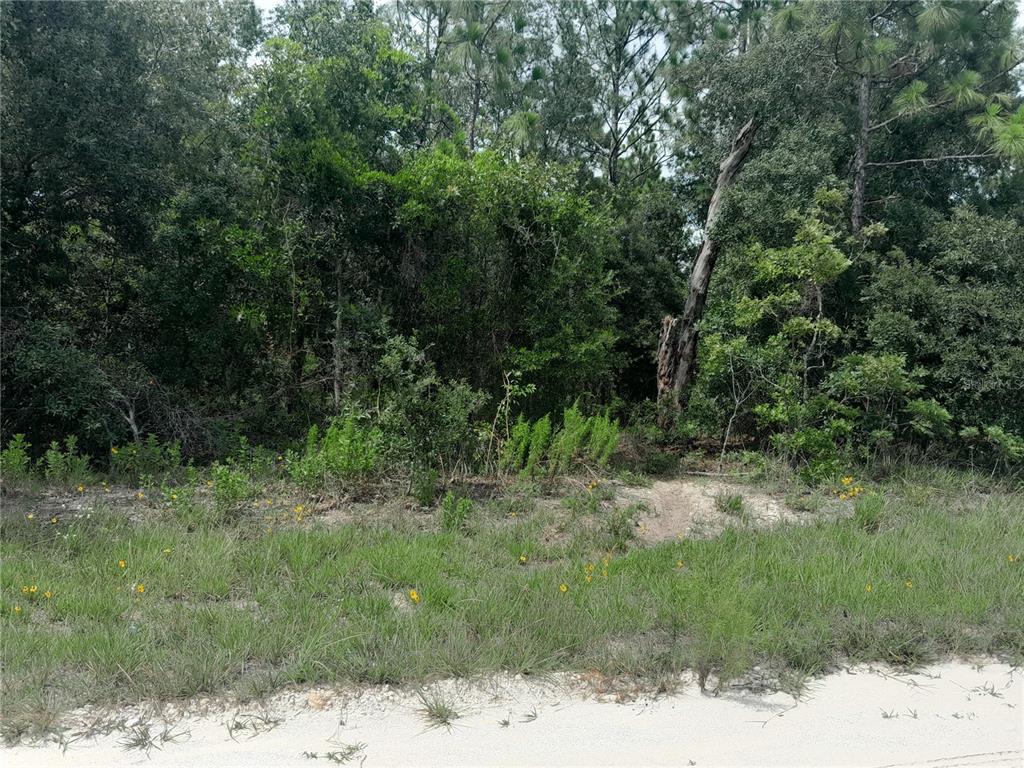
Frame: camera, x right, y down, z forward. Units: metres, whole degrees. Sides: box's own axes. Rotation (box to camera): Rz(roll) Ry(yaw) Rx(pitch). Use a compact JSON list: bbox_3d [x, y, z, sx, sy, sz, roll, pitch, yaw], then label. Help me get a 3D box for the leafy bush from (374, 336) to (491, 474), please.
[{"bbox_3d":[-1.041,0.249,10.200,1.425,1.695,1.300,0,1,0],"label":"leafy bush"}]

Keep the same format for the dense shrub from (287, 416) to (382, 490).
[{"bbox_3d":[-2.111,0.827,9.500,1.108,0.854,0.950,0,1,0],"label":"dense shrub"}]

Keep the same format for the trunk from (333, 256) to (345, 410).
[{"bbox_3d":[-2.498,-0.742,11.500,0.172,2.293,0.180,0,1,0],"label":"trunk"}]

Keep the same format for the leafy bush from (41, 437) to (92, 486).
[{"bbox_3d":[-5.367,0.932,9.600,0.591,0.591,0.550,0,1,0],"label":"leafy bush"}]

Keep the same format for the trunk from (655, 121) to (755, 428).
[{"bbox_3d":[3.117,-1.755,12.800,1.565,4.883,1.000,0,1,0],"label":"trunk"}]

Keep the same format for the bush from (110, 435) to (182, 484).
[{"bbox_3d":[-4.485,0.926,9.800,0.863,0.599,0.750,0,1,0],"label":"bush"}]

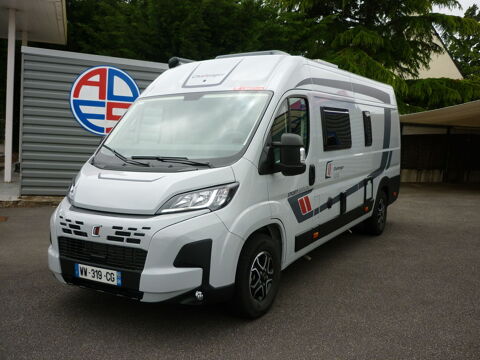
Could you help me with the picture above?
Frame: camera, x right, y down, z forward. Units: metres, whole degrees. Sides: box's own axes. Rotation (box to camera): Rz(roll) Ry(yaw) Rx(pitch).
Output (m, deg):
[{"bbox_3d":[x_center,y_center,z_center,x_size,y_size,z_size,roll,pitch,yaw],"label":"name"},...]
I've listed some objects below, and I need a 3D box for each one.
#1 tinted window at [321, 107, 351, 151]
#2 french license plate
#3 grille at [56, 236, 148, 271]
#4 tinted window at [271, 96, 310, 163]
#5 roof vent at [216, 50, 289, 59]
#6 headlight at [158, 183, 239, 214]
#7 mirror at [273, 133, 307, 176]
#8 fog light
[{"bbox_3d":[1.155,-0.613,5.445,0.050,0.490,1.010,-3,3,31],"label":"tinted window"},{"bbox_3d":[-1.122,0.749,3.613,0.520,0.115,0.020,2,6,30],"label":"french license plate"},{"bbox_3d":[-1.108,0.581,3.624,0.970,0.165,0.090,2,6,30],"label":"grille"},{"bbox_3d":[0.467,-0.494,4.325,0.055,0.640,0.930,-5,2,31],"label":"tinted window"},{"bbox_3d":[0.198,-1.498,5.738,0.780,0.110,0.580,2,6,30],"label":"roof vent"},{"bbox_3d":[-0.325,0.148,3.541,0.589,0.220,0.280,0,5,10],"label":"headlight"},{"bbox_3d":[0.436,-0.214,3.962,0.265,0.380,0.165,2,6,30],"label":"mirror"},{"bbox_3d":[-0.304,0.863,3.432,0.075,0.075,0.055,2,6,22],"label":"fog light"}]

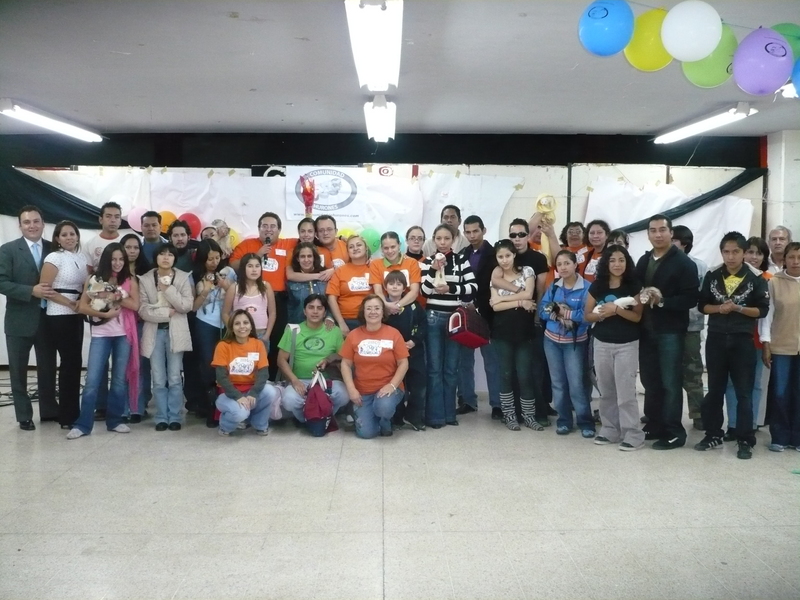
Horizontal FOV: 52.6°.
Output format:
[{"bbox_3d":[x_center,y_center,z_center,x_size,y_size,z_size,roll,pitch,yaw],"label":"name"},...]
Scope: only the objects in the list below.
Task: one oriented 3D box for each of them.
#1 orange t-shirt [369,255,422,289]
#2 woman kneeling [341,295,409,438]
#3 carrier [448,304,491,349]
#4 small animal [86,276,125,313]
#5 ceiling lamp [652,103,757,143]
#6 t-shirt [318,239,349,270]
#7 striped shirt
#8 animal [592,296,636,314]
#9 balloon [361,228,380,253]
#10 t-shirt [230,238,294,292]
[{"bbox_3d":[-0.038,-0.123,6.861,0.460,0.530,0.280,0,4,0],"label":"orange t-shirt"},{"bbox_3d":[-0.204,0.502,6.478,0.540,1.100,0.680,0,4,-3],"label":"woman kneeling"},{"bbox_3d":[0.549,0.204,6.481,0.190,0.250,0.310,-24,-34,35],"label":"carrier"},{"bbox_3d":[-2.230,-0.042,6.145,0.270,0.250,0.190,-2,5,-26],"label":"small animal"},{"bbox_3d":[3.076,-1.808,8.335,0.270,0.140,2.380,0,4,-1],"label":"ceiling lamp"},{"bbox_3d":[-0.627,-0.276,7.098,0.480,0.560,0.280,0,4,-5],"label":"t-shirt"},{"bbox_3d":[0.393,-0.146,6.556,0.460,0.510,0.330,0,4,2],"label":"striped shirt"},{"bbox_3d":[1.566,0.040,5.891,0.330,0.125,0.110,1,5,14],"label":"animal"},{"bbox_3d":[-0.324,-0.626,8.728,0.220,0.270,0.220,0,4,0],"label":"balloon"},{"bbox_3d":[-1.198,-0.292,7.047,0.570,0.500,0.310,0,4,-6],"label":"t-shirt"}]

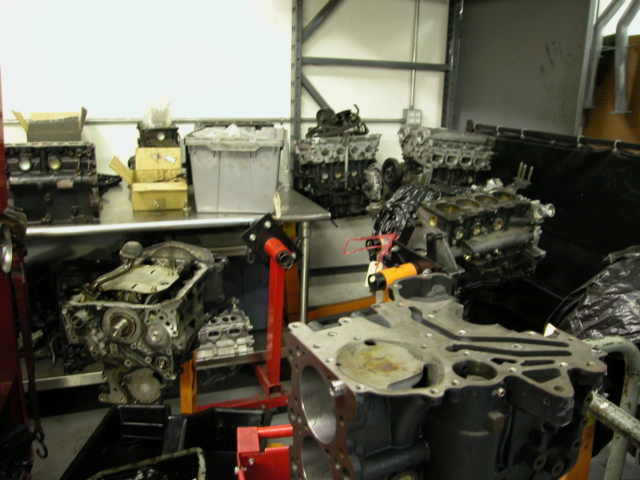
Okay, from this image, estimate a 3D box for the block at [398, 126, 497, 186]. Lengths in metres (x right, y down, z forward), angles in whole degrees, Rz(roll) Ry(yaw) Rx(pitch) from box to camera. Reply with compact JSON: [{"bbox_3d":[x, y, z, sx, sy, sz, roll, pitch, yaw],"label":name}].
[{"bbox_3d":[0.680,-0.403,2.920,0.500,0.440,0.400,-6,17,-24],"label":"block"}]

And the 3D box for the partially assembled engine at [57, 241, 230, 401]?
[{"bbox_3d":[-0.562,0.250,1.771,0.370,0.450,0.440,3,16,5],"label":"partially assembled engine"}]

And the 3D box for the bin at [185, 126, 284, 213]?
[{"bbox_3d":[-0.411,-0.387,2.717,0.445,0.375,0.660,1,16,-3],"label":"bin"}]

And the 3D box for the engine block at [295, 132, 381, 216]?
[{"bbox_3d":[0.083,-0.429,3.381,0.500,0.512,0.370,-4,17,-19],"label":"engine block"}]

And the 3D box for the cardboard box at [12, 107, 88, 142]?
[{"bbox_3d":[-1.252,-0.525,2.436,0.285,0.185,0.210,-4,17,-19],"label":"cardboard box"}]

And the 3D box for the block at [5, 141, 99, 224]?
[{"bbox_3d":[-1.194,-0.267,2.290,0.400,0.330,0.290,-4,17,-19],"label":"block"}]

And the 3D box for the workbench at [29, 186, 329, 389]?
[{"bbox_3d":[-0.955,0.241,2.762,1.830,0.890,0.860,-4,17,-19],"label":"workbench"}]

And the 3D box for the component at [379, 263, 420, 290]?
[{"bbox_3d":[0.273,0.120,1.780,0.150,0.064,0.062,-13,21,-41],"label":"component"}]

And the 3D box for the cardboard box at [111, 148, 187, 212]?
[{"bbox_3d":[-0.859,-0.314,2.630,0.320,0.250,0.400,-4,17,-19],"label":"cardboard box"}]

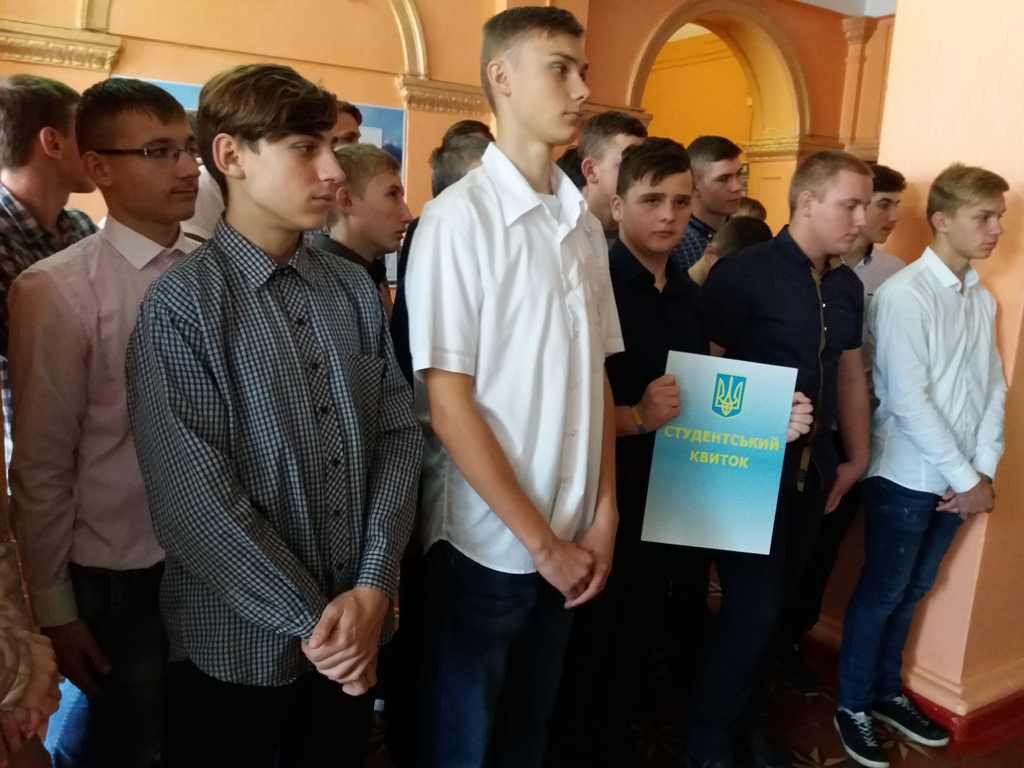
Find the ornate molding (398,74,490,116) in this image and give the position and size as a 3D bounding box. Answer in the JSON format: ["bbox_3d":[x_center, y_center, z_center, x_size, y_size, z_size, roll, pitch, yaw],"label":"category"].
[{"bbox_3d":[-0.399,-1.876,5.442,0.740,0.220,0.180,-5,13,-34],"label":"ornate molding"}]

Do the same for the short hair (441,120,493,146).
[{"bbox_3d":[-0.143,-0.790,2.720,0.195,0.145,0.165,8,12,27],"label":"short hair"}]

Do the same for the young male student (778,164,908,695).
[{"bbox_3d":[1.080,0.190,2.730,0.480,1.740,0.320,-5,13,-33],"label":"young male student"}]

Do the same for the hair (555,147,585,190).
[{"bbox_3d":[0.249,-0.762,2.930,0.210,0.190,0.170,8,12,27],"label":"hair"}]

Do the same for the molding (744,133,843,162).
[{"bbox_3d":[2.647,-2.228,7.892,0.620,0.240,0.680,-5,13,-34],"label":"molding"}]

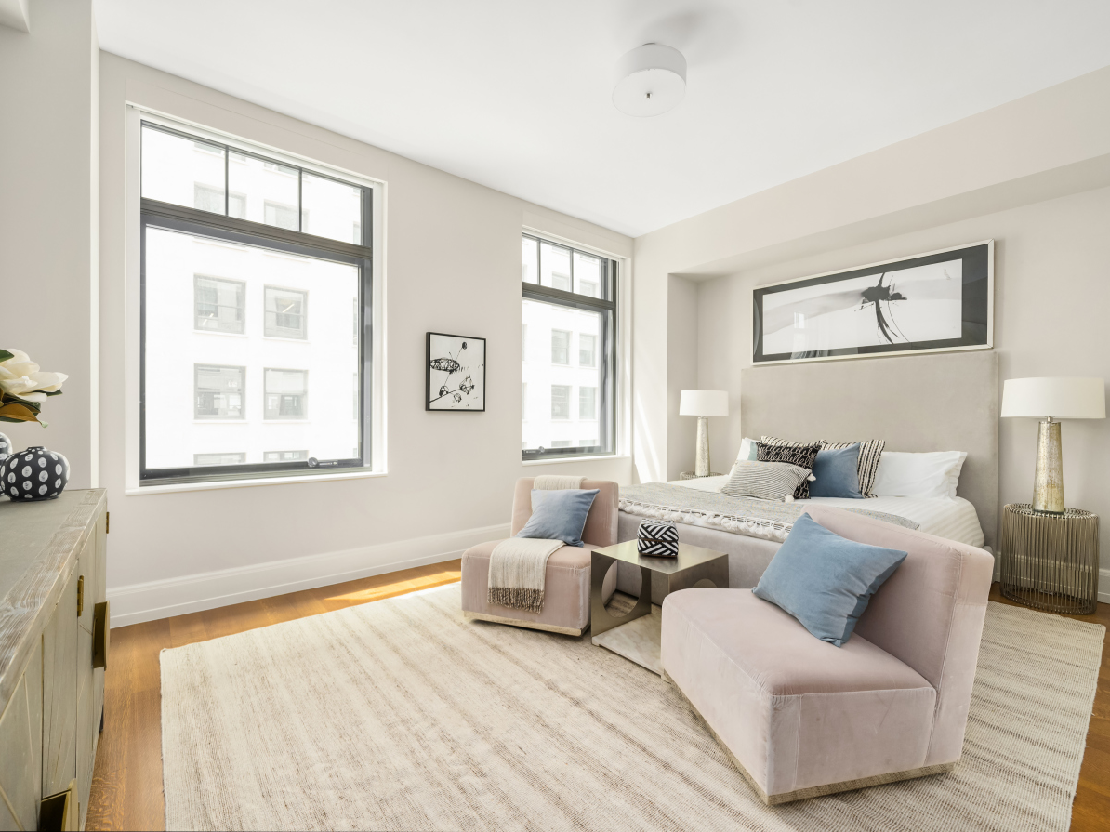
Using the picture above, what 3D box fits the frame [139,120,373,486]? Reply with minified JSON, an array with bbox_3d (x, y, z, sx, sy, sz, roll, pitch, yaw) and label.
[{"bbox_3d":[-2.011,-0.676,3.419,1.385,2.222,0.140,0,0,-40],"label":"frame"}]

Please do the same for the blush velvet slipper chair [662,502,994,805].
[{"bbox_3d":[1.003,0.817,1.941,0.885,0.768,0.757,0,0,-13],"label":"blush velvet slipper chair"}]

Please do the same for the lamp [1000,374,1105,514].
[{"bbox_3d":[3.246,0.201,3.179,0.482,0.872,0.482,0,0,-40],"label":"lamp"}]

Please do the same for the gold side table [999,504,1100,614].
[{"bbox_3d":[3.220,0.913,3.170,0.442,0.584,0.442,0,0,-40],"label":"gold side table"}]

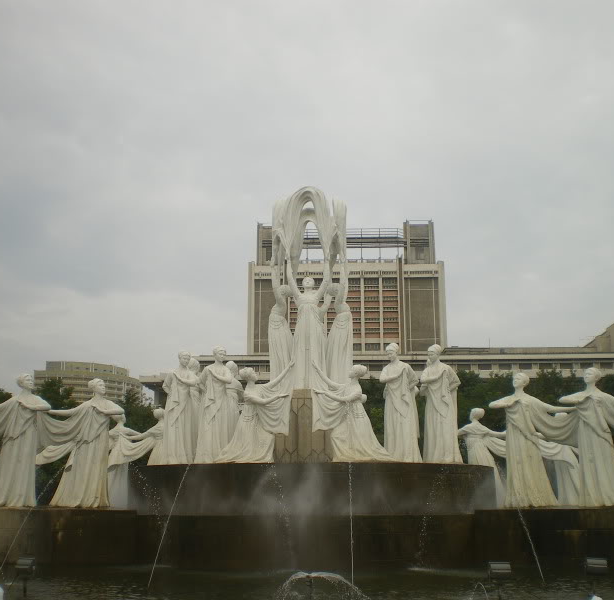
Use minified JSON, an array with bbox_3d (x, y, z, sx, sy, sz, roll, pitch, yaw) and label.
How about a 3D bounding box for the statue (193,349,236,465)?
[{"bbox_3d":[-2.573,2.977,23.168,0.912,3.204,0.900,4,-15,-17],"label":"statue"}]

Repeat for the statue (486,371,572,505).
[{"bbox_3d":[5.365,3.326,19.973,1.800,3.200,1.050,-6,-15,24],"label":"statue"}]

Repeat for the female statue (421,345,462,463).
[{"bbox_3d":[3.680,2.886,22.778,0.799,3.231,0.900,-5,-15,19],"label":"female statue"}]

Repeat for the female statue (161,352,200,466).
[{"bbox_3d":[-3.487,2.972,22.936,1.000,3.200,0.900,4,-14,-17],"label":"female statue"}]

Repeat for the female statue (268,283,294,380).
[{"bbox_3d":[-0.808,0.966,25.372,0.750,3.243,0.750,-12,-19,40],"label":"female statue"}]

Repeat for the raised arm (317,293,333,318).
[{"bbox_3d":[0.590,0.177,26.649,0.501,0.772,0.350,0,-14,0],"label":"raised arm"}]

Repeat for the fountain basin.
[{"bbox_3d":[0.153,5.866,25.536,10.980,1.222,10.980,0,-13,0],"label":"fountain basin"}]

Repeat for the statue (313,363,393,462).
[{"bbox_3d":[1.292,3.040,22.635,2.100,2.715,1.150,-3,-15,11],"label":"statue"}]

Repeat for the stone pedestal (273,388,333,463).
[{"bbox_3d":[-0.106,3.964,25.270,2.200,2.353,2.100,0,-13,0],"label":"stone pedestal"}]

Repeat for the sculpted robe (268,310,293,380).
[{"bbox_3d":[-0.832,1.594,26.399,0.637,2.373,0.750,-5,-15,19],"label":"sculpted robe"}]

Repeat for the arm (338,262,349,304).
[{"bbox_3d":[1.145,-0.515,25.755,0.280,1.350,0.260,11,-18,-36],"label":"arm"}]

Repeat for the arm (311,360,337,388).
[{"bbox_3d":[0.477,2.029,22.677,0.250,0.937,0.220,-40,-11,-10],"label":"arm"}]

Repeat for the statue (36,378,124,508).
[{"bbox_3d":[-5.673,3.531,20.747,1.850,3.200,1.050,7,-15,-27],"label":"statue"}]

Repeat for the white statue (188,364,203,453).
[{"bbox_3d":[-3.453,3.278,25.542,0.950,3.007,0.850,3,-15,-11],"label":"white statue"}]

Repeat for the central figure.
[{"bbox_3d":[0.045,0.730,25.892,1.377,4.112,1.000,0,-14,0],"label":"central figure"}]

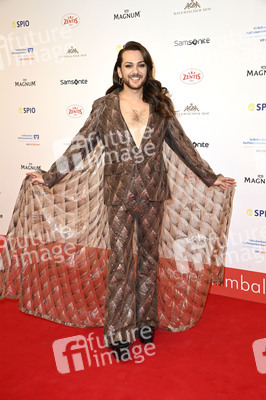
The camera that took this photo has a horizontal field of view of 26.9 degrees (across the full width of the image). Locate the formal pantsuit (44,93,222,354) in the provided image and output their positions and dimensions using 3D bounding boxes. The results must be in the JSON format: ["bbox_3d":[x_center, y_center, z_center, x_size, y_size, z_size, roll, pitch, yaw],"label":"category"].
[{"bbox_3d":[-0.008,0.111,3.288,1.056,1.514,0.420,-2,12,-4],"label":"formal pantsuit"}]

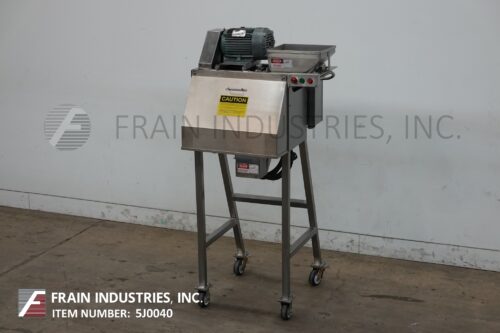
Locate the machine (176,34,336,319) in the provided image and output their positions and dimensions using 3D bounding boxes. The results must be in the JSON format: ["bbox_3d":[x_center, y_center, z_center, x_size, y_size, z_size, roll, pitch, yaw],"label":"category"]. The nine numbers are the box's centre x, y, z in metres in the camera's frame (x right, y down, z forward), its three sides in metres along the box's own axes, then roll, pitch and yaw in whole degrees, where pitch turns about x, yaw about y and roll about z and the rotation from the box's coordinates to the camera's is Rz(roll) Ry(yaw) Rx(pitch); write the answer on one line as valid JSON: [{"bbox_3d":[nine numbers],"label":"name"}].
[{"bbox_3d":[0.109,0.016,4.900,0.715,1.565,0.750,5,16,22],"label":"machine"}]

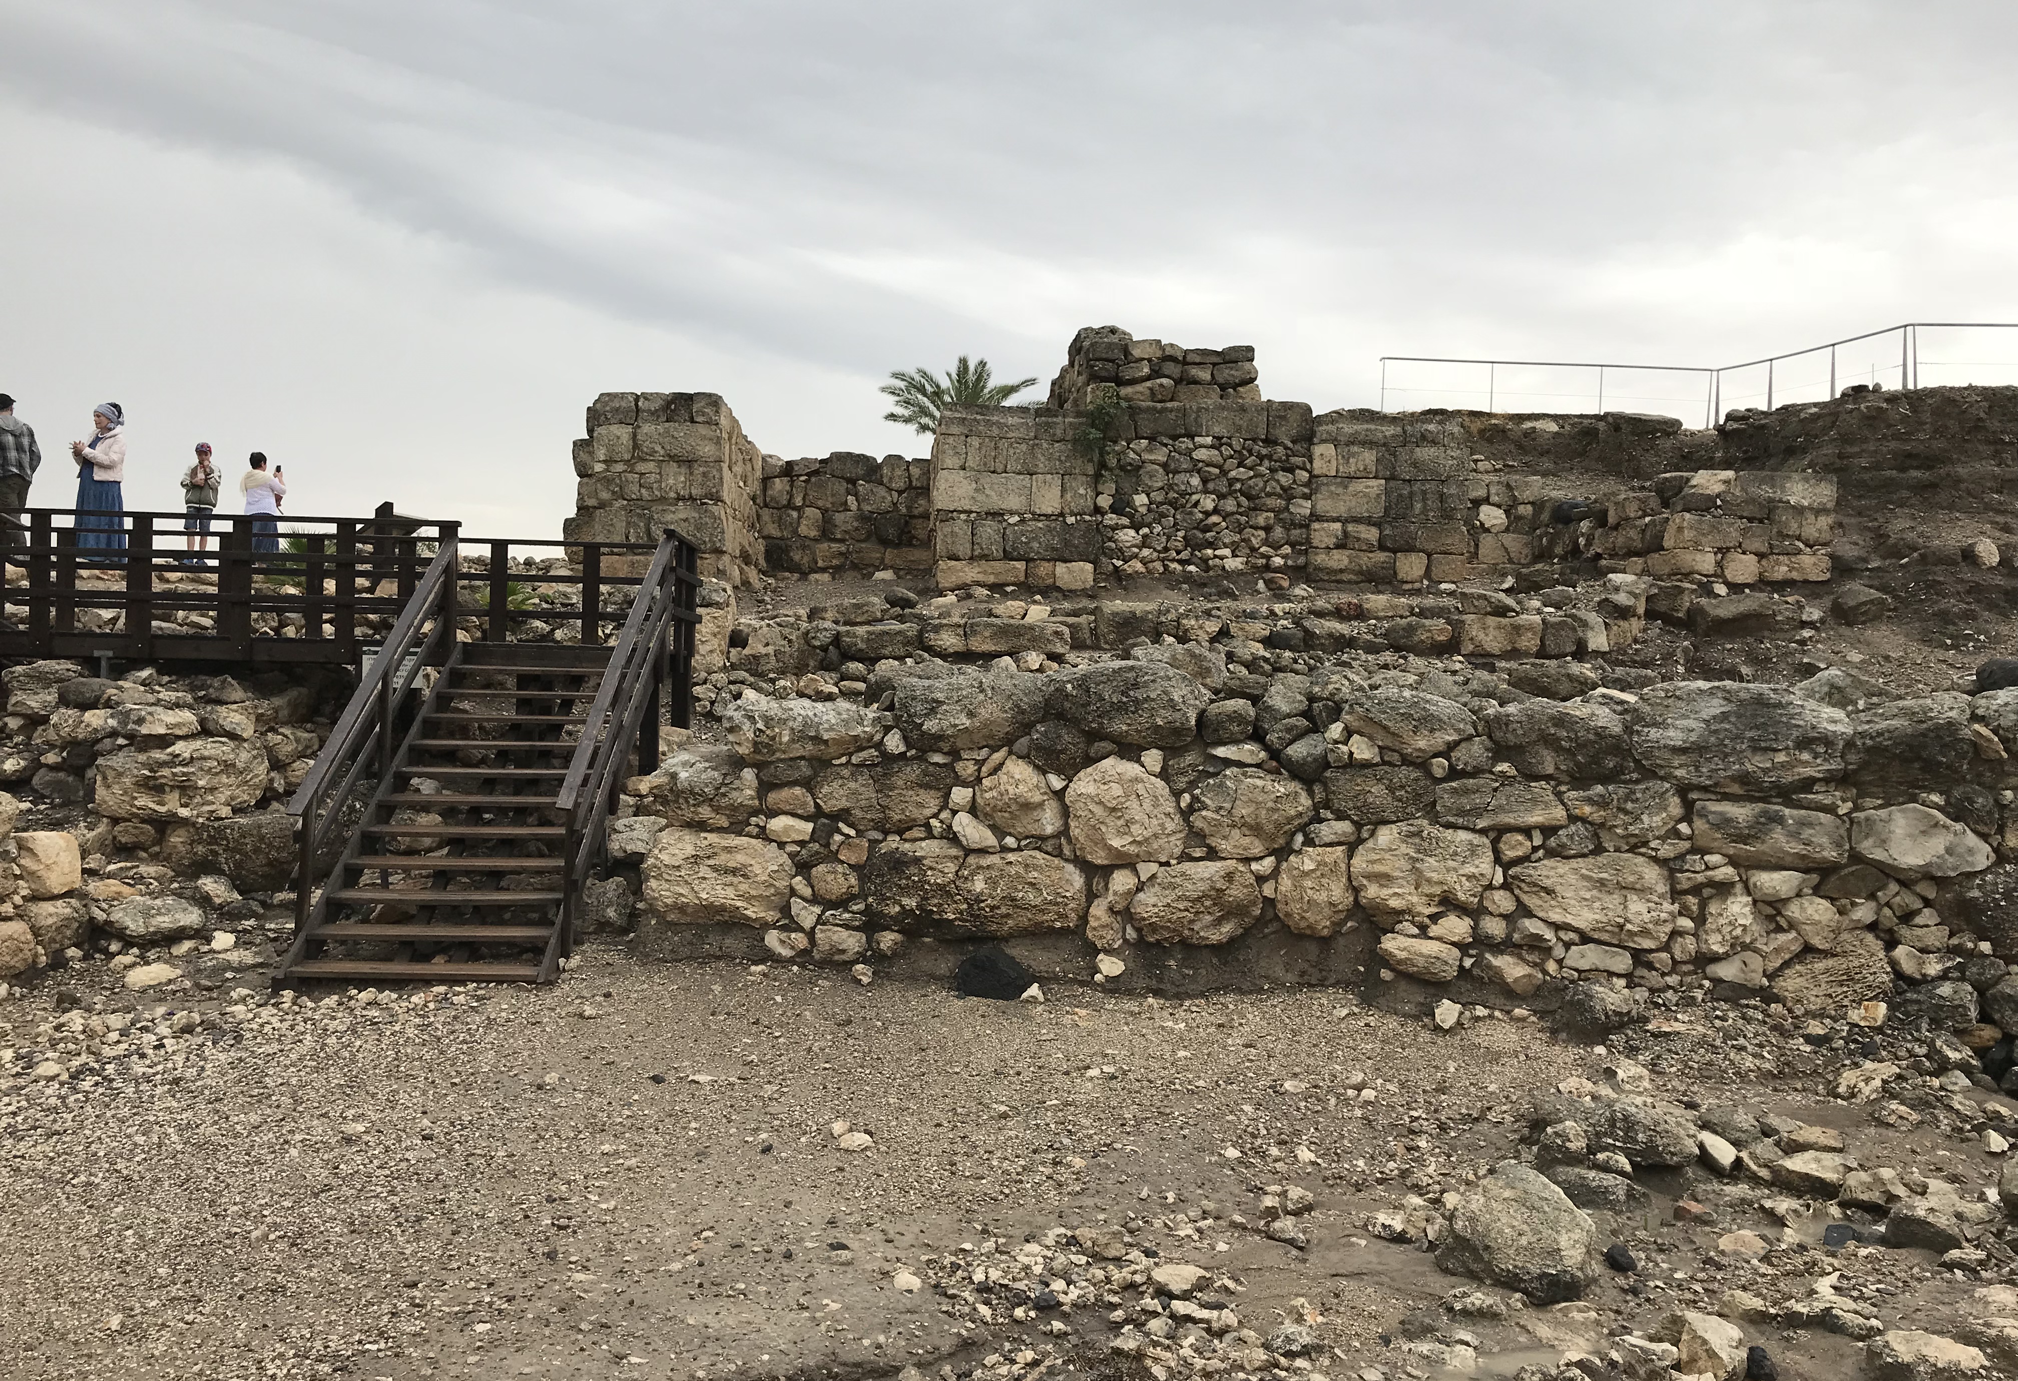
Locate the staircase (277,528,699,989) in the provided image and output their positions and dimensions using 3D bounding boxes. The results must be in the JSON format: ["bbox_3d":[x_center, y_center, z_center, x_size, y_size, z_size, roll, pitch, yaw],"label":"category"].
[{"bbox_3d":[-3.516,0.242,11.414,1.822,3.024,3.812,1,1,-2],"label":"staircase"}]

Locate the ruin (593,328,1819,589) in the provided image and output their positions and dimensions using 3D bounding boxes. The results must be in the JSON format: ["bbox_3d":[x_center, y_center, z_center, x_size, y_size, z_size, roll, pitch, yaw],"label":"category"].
[{"bbox_3d":[2.833,-3.355,26.133,18.180,3.903,6.000,1,1,-3],"label":"ruin"}]

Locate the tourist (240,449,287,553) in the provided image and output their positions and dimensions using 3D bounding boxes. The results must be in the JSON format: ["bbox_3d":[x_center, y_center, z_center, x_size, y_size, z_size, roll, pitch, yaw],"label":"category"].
[{"bbox_3d":[-9.730,-2.370,21.300,0.480,1.560,0.440,1,1,24],"label":"tourist"}]

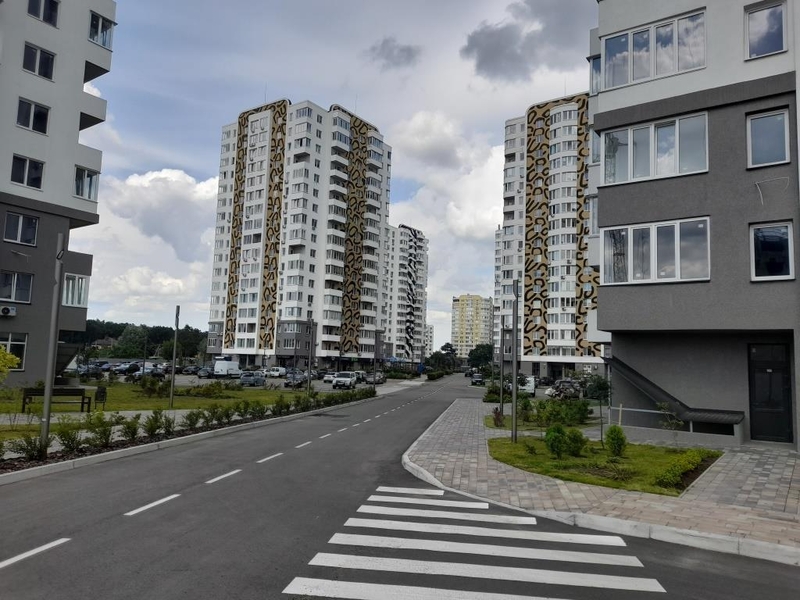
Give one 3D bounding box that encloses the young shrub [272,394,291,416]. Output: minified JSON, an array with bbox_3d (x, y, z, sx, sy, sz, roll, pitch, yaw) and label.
[{"bbox_3d":[-4.573,4.057,22.406,0.697,0.794,0.697,2,-6,0],"label":"young shrub"}]

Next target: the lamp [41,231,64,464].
[{"bbox_3d":[-7.071,0.881,11.791,0.170,4.571,0.170,1,-6,8],"label":"lamp"}]

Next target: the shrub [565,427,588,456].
[{"bbox_3d":[3.870,3.135,12.736,0.528,0.616,0.528,2,-6,0],"label":"shrub"}]

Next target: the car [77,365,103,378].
[{"bbox_3d":[-32.217,7.369,60.070,1.770,1.470,4.250,1,-6,6],"label":"car"}]

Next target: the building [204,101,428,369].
[{"bbox_3d":[-21.614,-11.494,129.587,25.800,53.800,28.300,-2,-7,35],"label":"building"}]

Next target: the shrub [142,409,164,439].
[{"bbox_3d":[-6.739,3.376,15.795,0.571,0.779,0.571,1,-6,8],"label":"shrub"}]

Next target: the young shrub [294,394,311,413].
[{"bbox_3d":[-4.497,4.774,26.653,0.701,0.789,0.701,1,-6,8],"label":"young shrub"}]

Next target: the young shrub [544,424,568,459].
[{"bbox_3d":[3.361,3.015,12.318,0.485,0.733,0.485,2,-6,0],"label":"young shrub"}]

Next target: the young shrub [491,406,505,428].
[{"bbox_3d":[3.527,4.250,20.900,0.481,0.756,0.481,1,-6,8],"label":"young shrub"}]

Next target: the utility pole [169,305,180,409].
[{"bbox_3d":[-8.365,2.062,21.499,0.150,3.900,0.150,1,-5,7],"label":"utility pole"}]

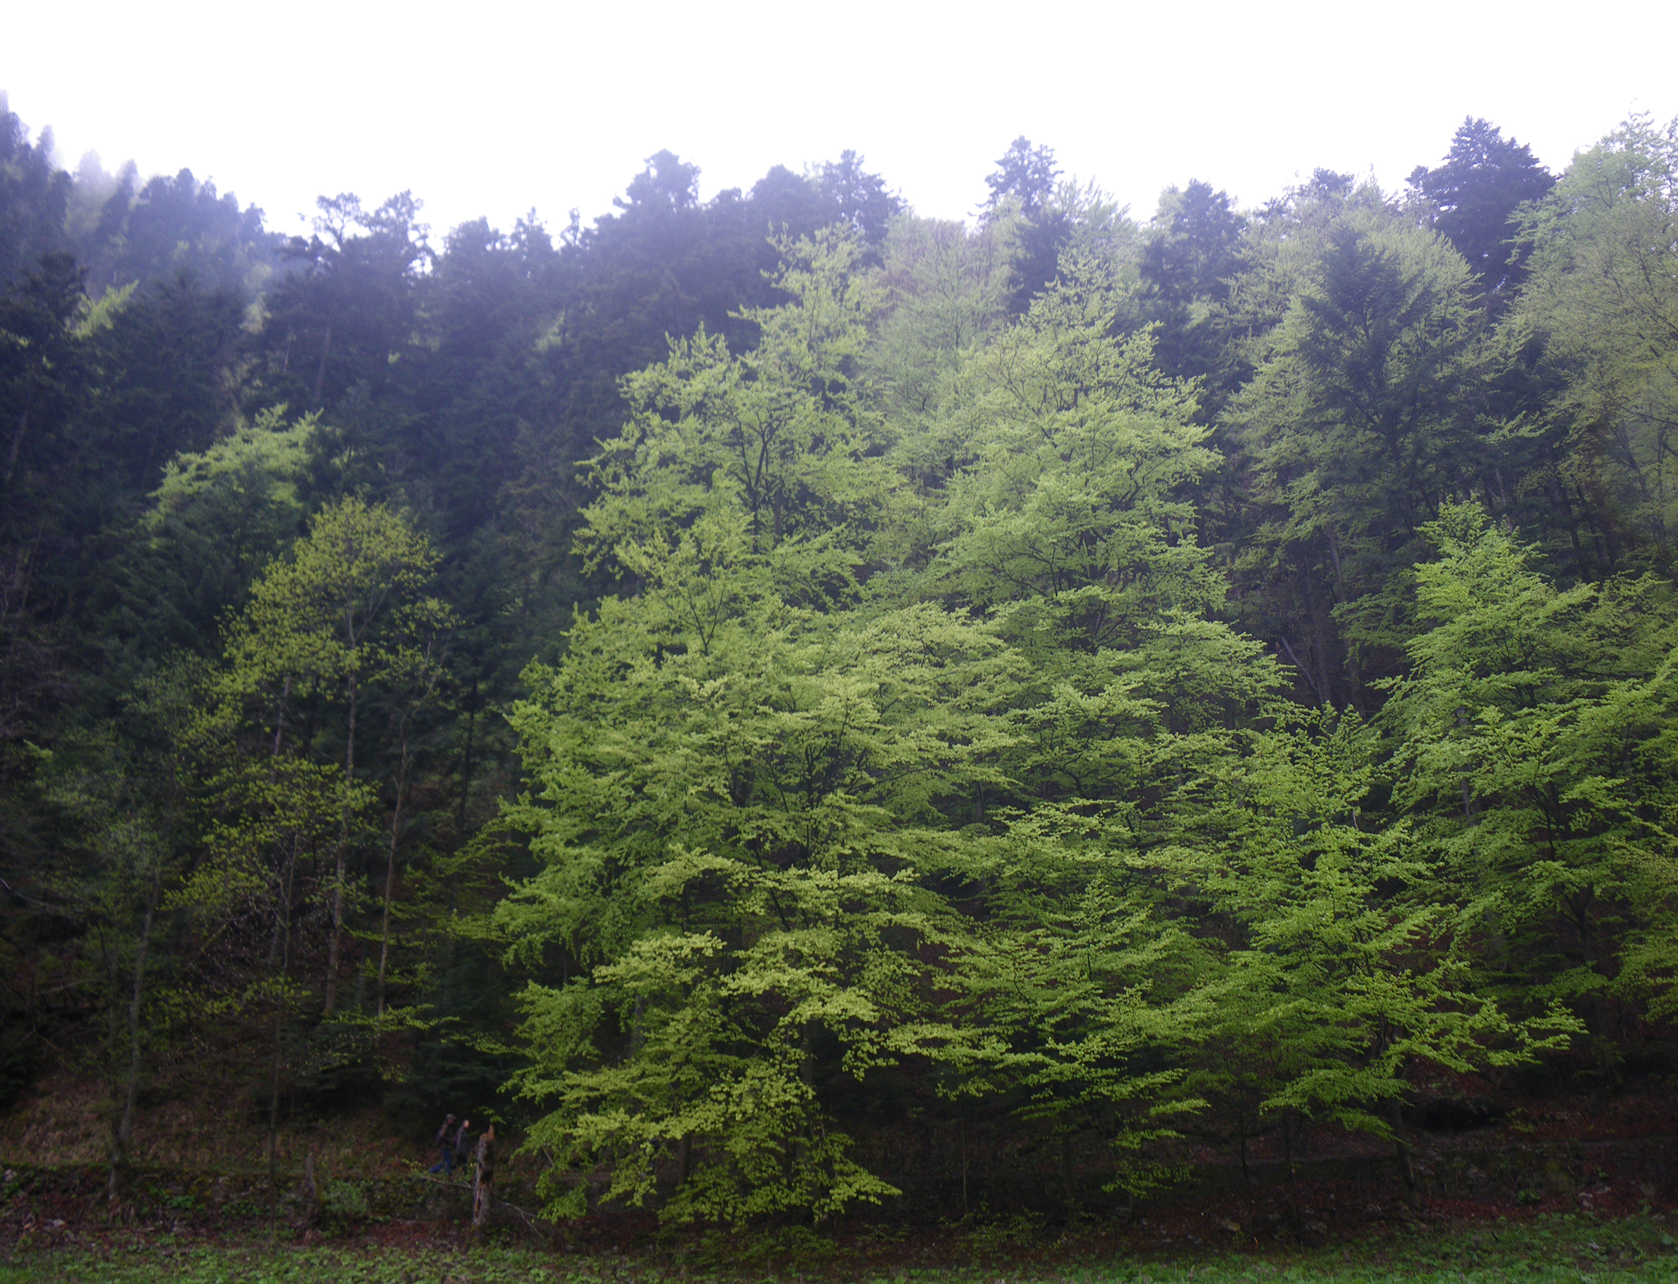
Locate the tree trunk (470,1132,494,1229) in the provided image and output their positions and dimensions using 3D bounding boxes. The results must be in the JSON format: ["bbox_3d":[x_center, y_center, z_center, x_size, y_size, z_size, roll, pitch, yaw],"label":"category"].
[{"bbox_3d":[-8.601,12.957,33.577,0.450,2.270,0.420,-1,-20,0],"label":"tree trunk"}]

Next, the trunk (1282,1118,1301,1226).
[{"bbox_3d":[10.078,11.776,30.830,0.250,2.310,0.250,1,-20,1],"label":"trunk"}]

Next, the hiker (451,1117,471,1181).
[{"bbox_3d":[-10.018,13.500,36.847,0.650,1.700,0.550,-1,-20,0],"label":"hiker"}]

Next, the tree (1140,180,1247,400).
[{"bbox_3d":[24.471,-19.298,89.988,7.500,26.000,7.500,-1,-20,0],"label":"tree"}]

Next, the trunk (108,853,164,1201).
[{"bbox_3d":[-16.739,9.010,33.055,0.360,8.020,0.360,-2,-20,0],"label":"trunk"}]

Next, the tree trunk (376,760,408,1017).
[{"bbox_3d":[-14.721,8.058,45.742,0.280,8.560,0.280,-1,-20,0],"label":"tree trunk"}]

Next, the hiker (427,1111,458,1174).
[{"bbox_3d":[-10.476,13.364,36.769,0.850,1.700,0.600,-1,-20,0],"label":"hiker"}]

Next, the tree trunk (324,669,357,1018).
[{"bbox_3d":[-16.765,6.502,46.707,0.420,11.750,0.420,-3,-20,-1],"label":"tree trunk"}]

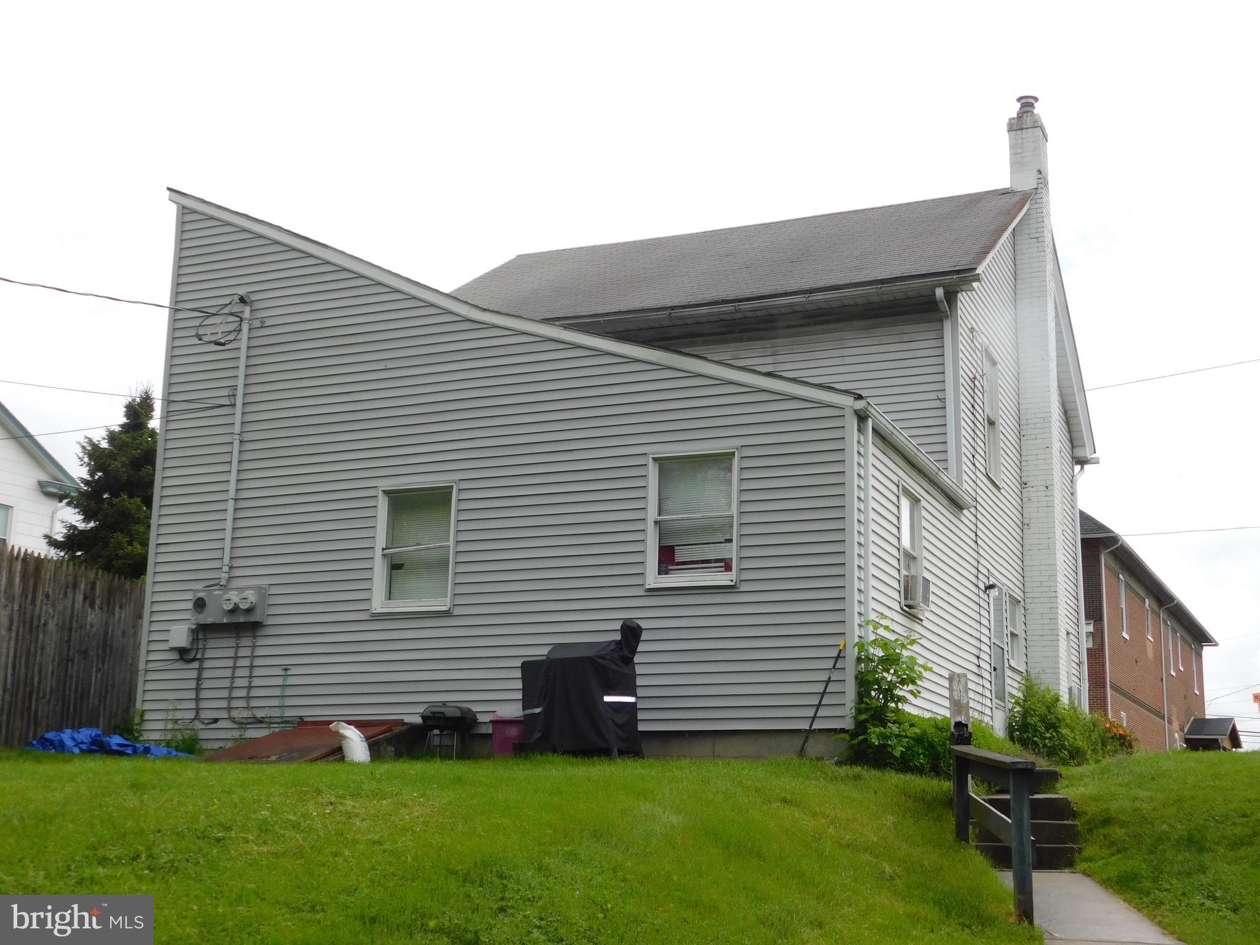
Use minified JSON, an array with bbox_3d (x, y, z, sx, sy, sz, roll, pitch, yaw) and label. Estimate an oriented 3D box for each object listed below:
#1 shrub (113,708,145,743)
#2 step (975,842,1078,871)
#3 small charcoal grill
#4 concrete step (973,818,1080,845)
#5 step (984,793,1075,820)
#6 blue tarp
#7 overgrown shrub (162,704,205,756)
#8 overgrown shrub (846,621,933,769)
[{"bbox_3d":[-5.144,2.615,16.800,0.280,0.380,0.280,-5,-14,23],"label":"shrub"},{"bbox_3d":[3.096,2.992,12.750,0.830,0.190,0.320,-1,-14,10],"label":"step"},{"bbox_3d":[-1.654,2.371,15.000,0.440,0.520,0.350,-4,-14,20],"label":"small charcoal grill"},{"bbox_3d":[3.152,2.870,13.030,0.830,0.190,0.320,-1,-14,10],"label":"concrete step"},{"bbox_3d":[3.225,2.722,13.300,0.800,0.195,0.340,-1,-14,10],"label":"step"},{"bbox_3d":[-4.900,2.545,15.400,1.400,0.260,0.800,-5,-14,23],"label":"blue tarp"},{"bbox_3d":[-4.561,2.624,16.700,0.360,0.540,0.360,-5,-14,23],"label":"overgrown shrub"},{"bbox_3d":[2.273,1.938,14.300,0.660,1.300,0.620,-5,-14,23],"label":"overgrown shrub"}]

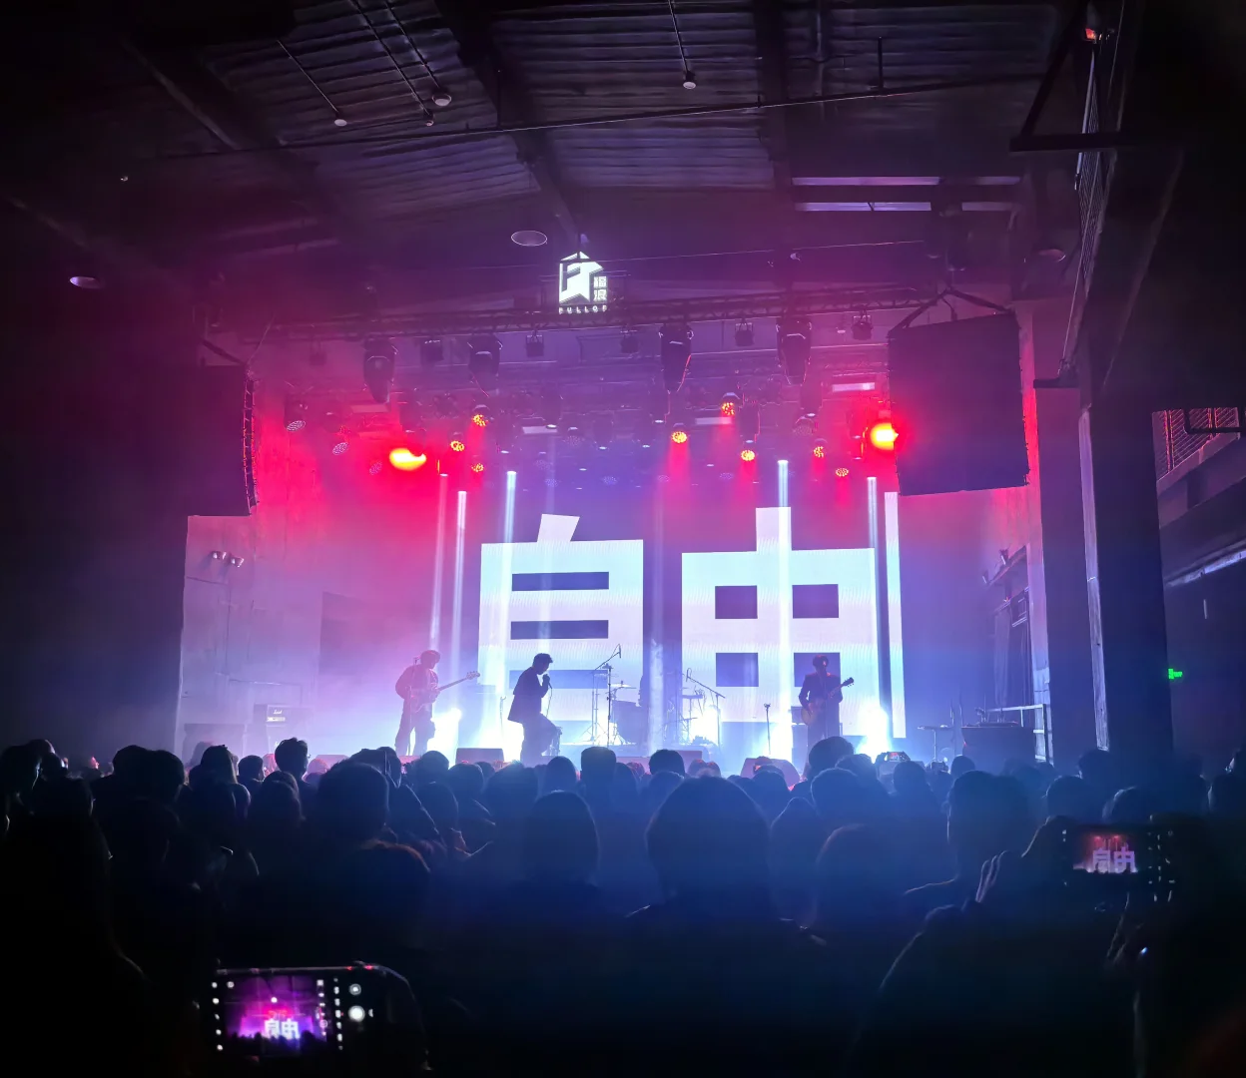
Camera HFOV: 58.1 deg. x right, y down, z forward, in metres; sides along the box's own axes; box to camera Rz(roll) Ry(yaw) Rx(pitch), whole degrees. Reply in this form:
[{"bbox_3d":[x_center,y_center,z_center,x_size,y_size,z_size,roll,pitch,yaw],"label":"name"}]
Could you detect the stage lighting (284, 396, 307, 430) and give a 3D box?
[{"bbox_3d":[-5.053,-1.945,17.335,0.320,0.530,0.360,-5,-10,30],"label":"stage lighting"}]

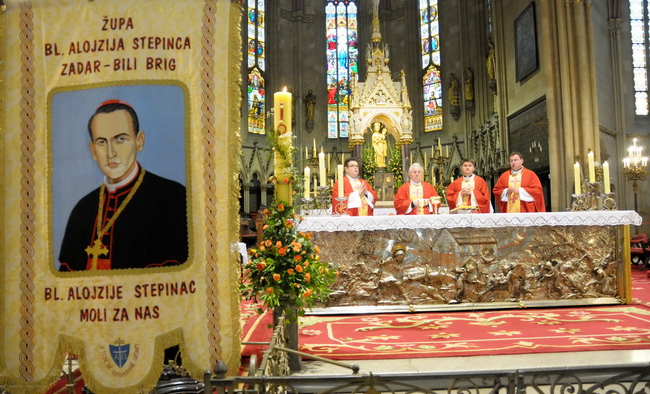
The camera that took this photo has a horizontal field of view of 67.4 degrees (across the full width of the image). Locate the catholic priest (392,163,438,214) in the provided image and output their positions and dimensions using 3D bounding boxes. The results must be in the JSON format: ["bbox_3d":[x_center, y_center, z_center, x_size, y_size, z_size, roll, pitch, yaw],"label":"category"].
[{"bbox_3d":[1.200,0.413,6.184,0.580,1.699,0.480,-2,-4,5],"label":"catholic priest"}]

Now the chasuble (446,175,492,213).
[{"bbox_3d":[1.893,0.294,6.286,0.590,1.125,0.450,-2,-5,15],"label":"chasuble"}]

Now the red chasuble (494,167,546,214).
[{"bbox_3d":[2.548,0.196,6.319,0.660,1.150,0.420,-3,-4,30],"label":"red chasuble"}]

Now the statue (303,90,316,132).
[{"bbox_3d":[-0.859,-4.779,27.000,0.650,2.300,0.480,-1,-3,0],"label":"statue"}]

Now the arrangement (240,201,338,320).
[{"bbox_3d":[-0.241,0.420,3.220,0.630,0.750,0.560,-1,-3,0],"label":"arrangement"}]

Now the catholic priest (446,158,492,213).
[{"bbox_3d":[1.895,0.374,6.280,0.580,1.765,0.460,-2,-5,15],"label":"catholic priest"}]

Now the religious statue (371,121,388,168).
[{"bbox_3d":[1.309,-1.261,11.700,0.420,1.100,0.320,-1,-3,0],"label":"religious statue"}]

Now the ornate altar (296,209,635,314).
[{"bbox_3d":[1.484,0.707,5.615,3.616,1.000,1.000,-1,-3,-2],"label":"ornate altar"}]

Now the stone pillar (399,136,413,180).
[{"bbox_3d":[2.495,-0.932,15.000,0.400,1.889,0.400,-1,-4,-4],"label":"stone pillar"}]

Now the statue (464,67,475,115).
[{"bbox_3d":[6.884,-5.012,23.200,0.450,2.220,0.520,0,-3,-25],"label":"statue"}]

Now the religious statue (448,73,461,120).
[{"bbox_3d":[6.472,-5.005,24.300,0.450,2.220,0.550,2,-4,-42],"label":"religious statue"}]

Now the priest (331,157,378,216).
[{"bbox_3d":[0.416,0.388,6.187,0.580,1.780,0.480,1,-5,-22],"label":"priest"}]

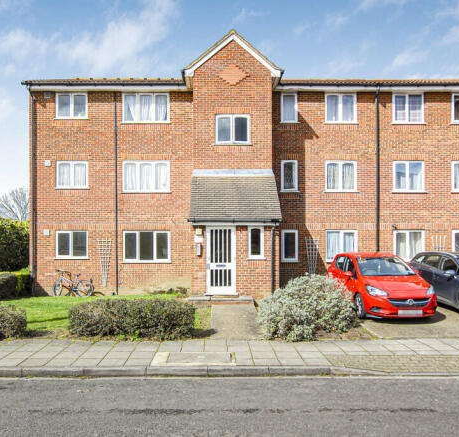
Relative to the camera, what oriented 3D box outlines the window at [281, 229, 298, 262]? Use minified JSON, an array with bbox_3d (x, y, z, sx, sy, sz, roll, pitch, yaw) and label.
[{"bbox_3d":[2.298,1.050,15.150,0.652,1.221,0.110,0,-1,0],"label":"window"}]

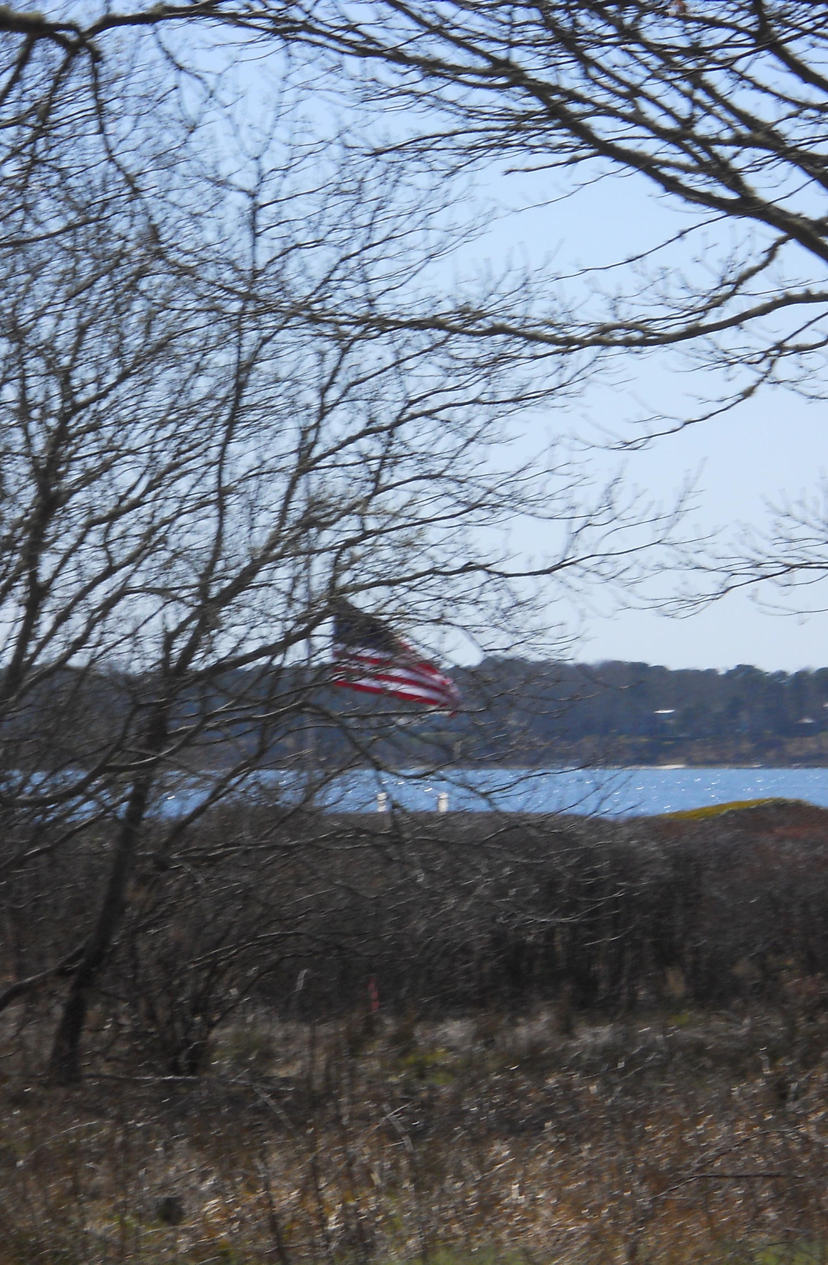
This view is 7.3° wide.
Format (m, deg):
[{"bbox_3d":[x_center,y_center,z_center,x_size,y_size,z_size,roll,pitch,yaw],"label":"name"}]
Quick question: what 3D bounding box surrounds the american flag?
[{"bbox_3d":[-0.240,0.364,88.000,1.730,1.470,0.350,0,-1,0],"label":"american flag"}]

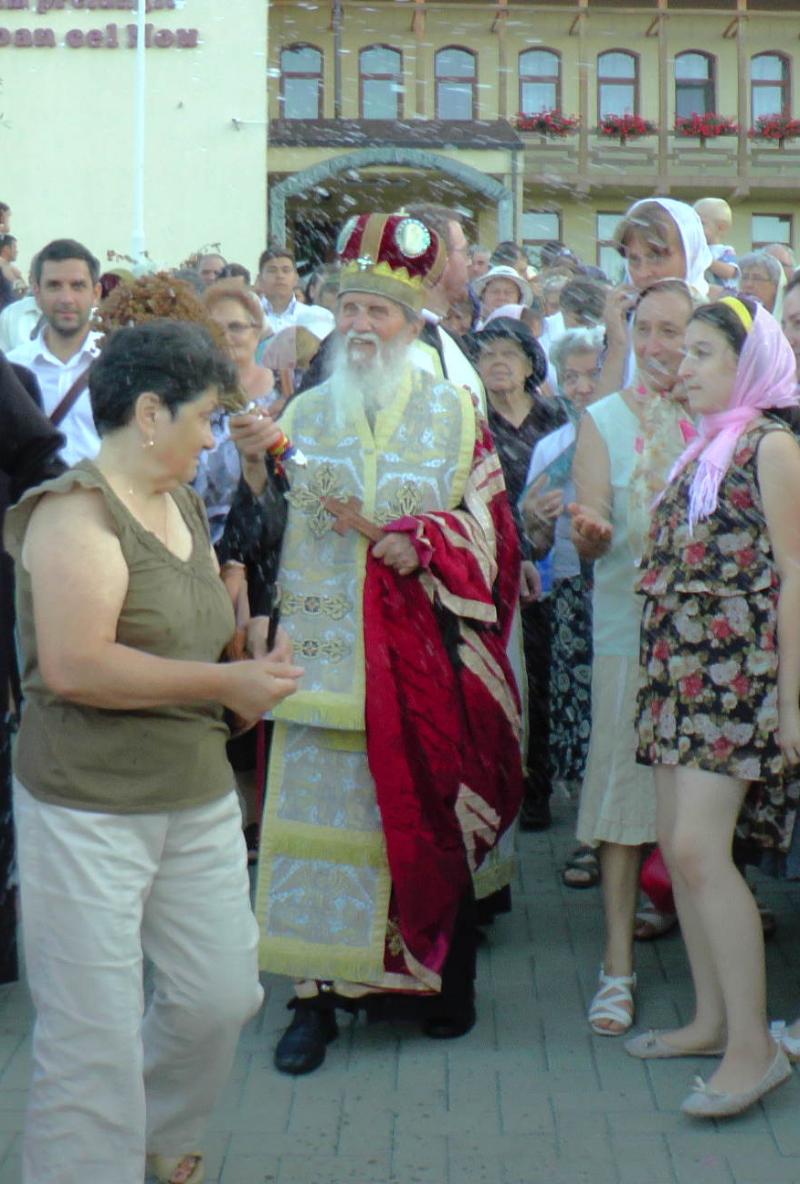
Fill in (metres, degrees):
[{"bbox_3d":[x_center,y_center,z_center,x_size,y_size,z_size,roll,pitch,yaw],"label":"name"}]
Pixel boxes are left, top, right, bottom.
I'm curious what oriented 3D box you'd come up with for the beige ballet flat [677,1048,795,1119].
[{"bbox_3d":[0.674,0.982,3.380,0.245,0.080,0.085,-13,12,-18],"label":"beige ballet flat"}]

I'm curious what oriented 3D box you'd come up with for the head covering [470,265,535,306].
[{"bbox_3d":[0.437,-1.308,7.200,0.270,0.160,0.290,0,0,6],"label":"head covering"}]

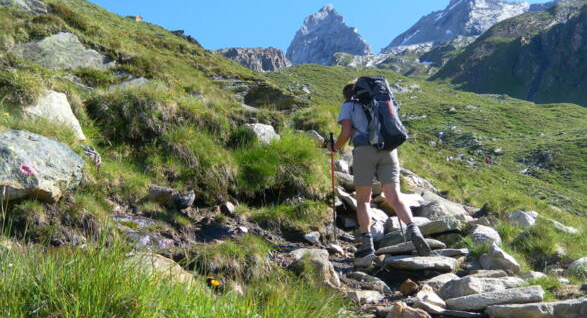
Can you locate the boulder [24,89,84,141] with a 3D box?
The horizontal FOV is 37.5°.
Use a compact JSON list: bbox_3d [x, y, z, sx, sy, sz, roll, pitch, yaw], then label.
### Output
[{"bbox_3d":[-2.377,-0.443,8.600,0.620,0.480,0.450,0,-1,-17],"label":"boulder"}]

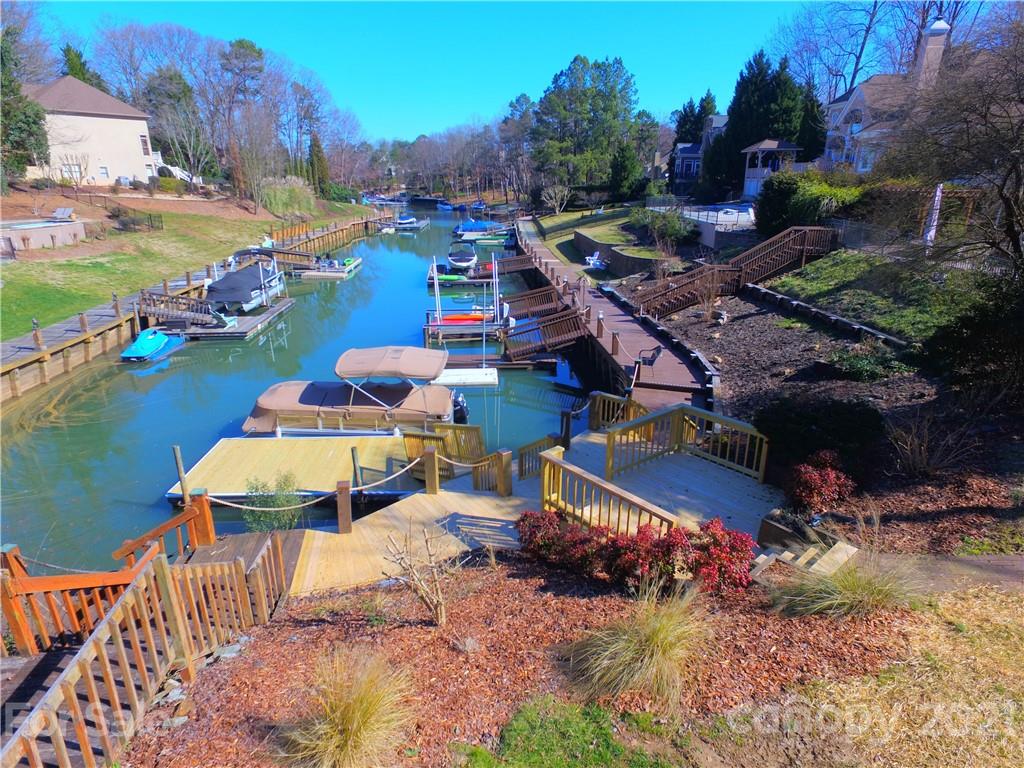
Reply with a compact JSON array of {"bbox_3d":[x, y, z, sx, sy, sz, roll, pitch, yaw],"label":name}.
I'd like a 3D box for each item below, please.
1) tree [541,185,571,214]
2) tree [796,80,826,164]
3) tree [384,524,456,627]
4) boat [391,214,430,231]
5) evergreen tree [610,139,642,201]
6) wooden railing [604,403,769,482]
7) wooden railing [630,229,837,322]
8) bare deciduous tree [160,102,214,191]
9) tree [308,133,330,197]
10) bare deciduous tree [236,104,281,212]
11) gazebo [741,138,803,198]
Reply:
[{"bbox_3d":[6.178,-25.311,81.213,4.300,3.940,4.300,-1,19,0],"label":"tree"},{"bbox_3d":[31.196,-26.926,61.622,3.900,9.000,3.900,8,21,23],"label":"tree"},{"bbox_3d":[-1.053,2.216,6.809,0.820,1.300,0.800,0,19,0],"label":"tree"},{"bbox_3d":[-14.508,-23.084,84.559,5.700,2.300,2.600,-5,20,-14],"label":"boat"},{"bbox_3d":[16.805,-31.470,87.605,4.800,8.500,4.800,-1,19,0],"label":"evergreen tree"},{"bbox_3d":[3.069,1.308,10.407,2.150,0.970,1.940,-14,23,-34],"label":"wooden railing"},{"bbox_3d":[8.043,-4.110,21.838,6.700,3.250,1.400,-1,19,0],"label":"wooden railing"},{"bbox_3d":[-32.093,-23.360,58.433,5.000,8.070,5.000,-1,19,0],"label":"bare deciduous tree"},{"bbox_3d":[-29.063,-32.930,88.996,2.900,9.590,2.900,-1,19,0],"label":"tree"},{"bbox_3d":[-26.922,-23.960,62.581,4.800,10.900,4.800,0,19,0],"label":"bare deciduous tree"},{"bbox_3d":[25.156,-20.890,57.349,4.900,5.600,4.900,9,21,25],"label":"gazebo"}]

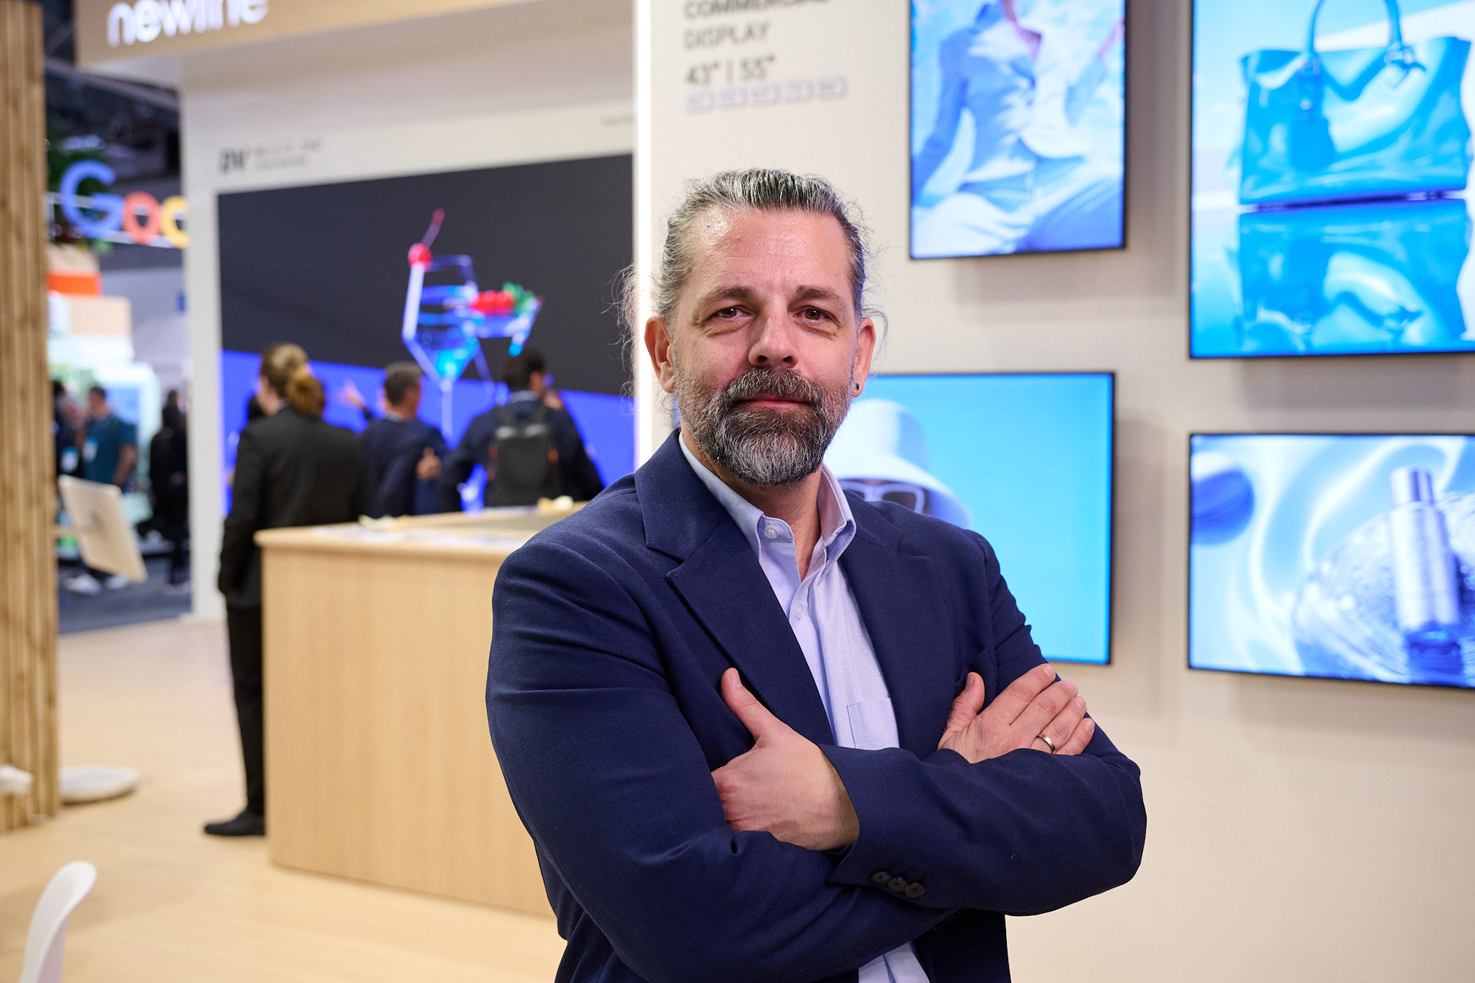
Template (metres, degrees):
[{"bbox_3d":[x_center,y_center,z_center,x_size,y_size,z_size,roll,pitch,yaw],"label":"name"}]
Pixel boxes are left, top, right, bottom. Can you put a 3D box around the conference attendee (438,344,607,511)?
[{"bbox_3d":[-1.033,0.229,7.640,0.700,1.800,0.460,0,3,6],"label":"conference attendee"}]

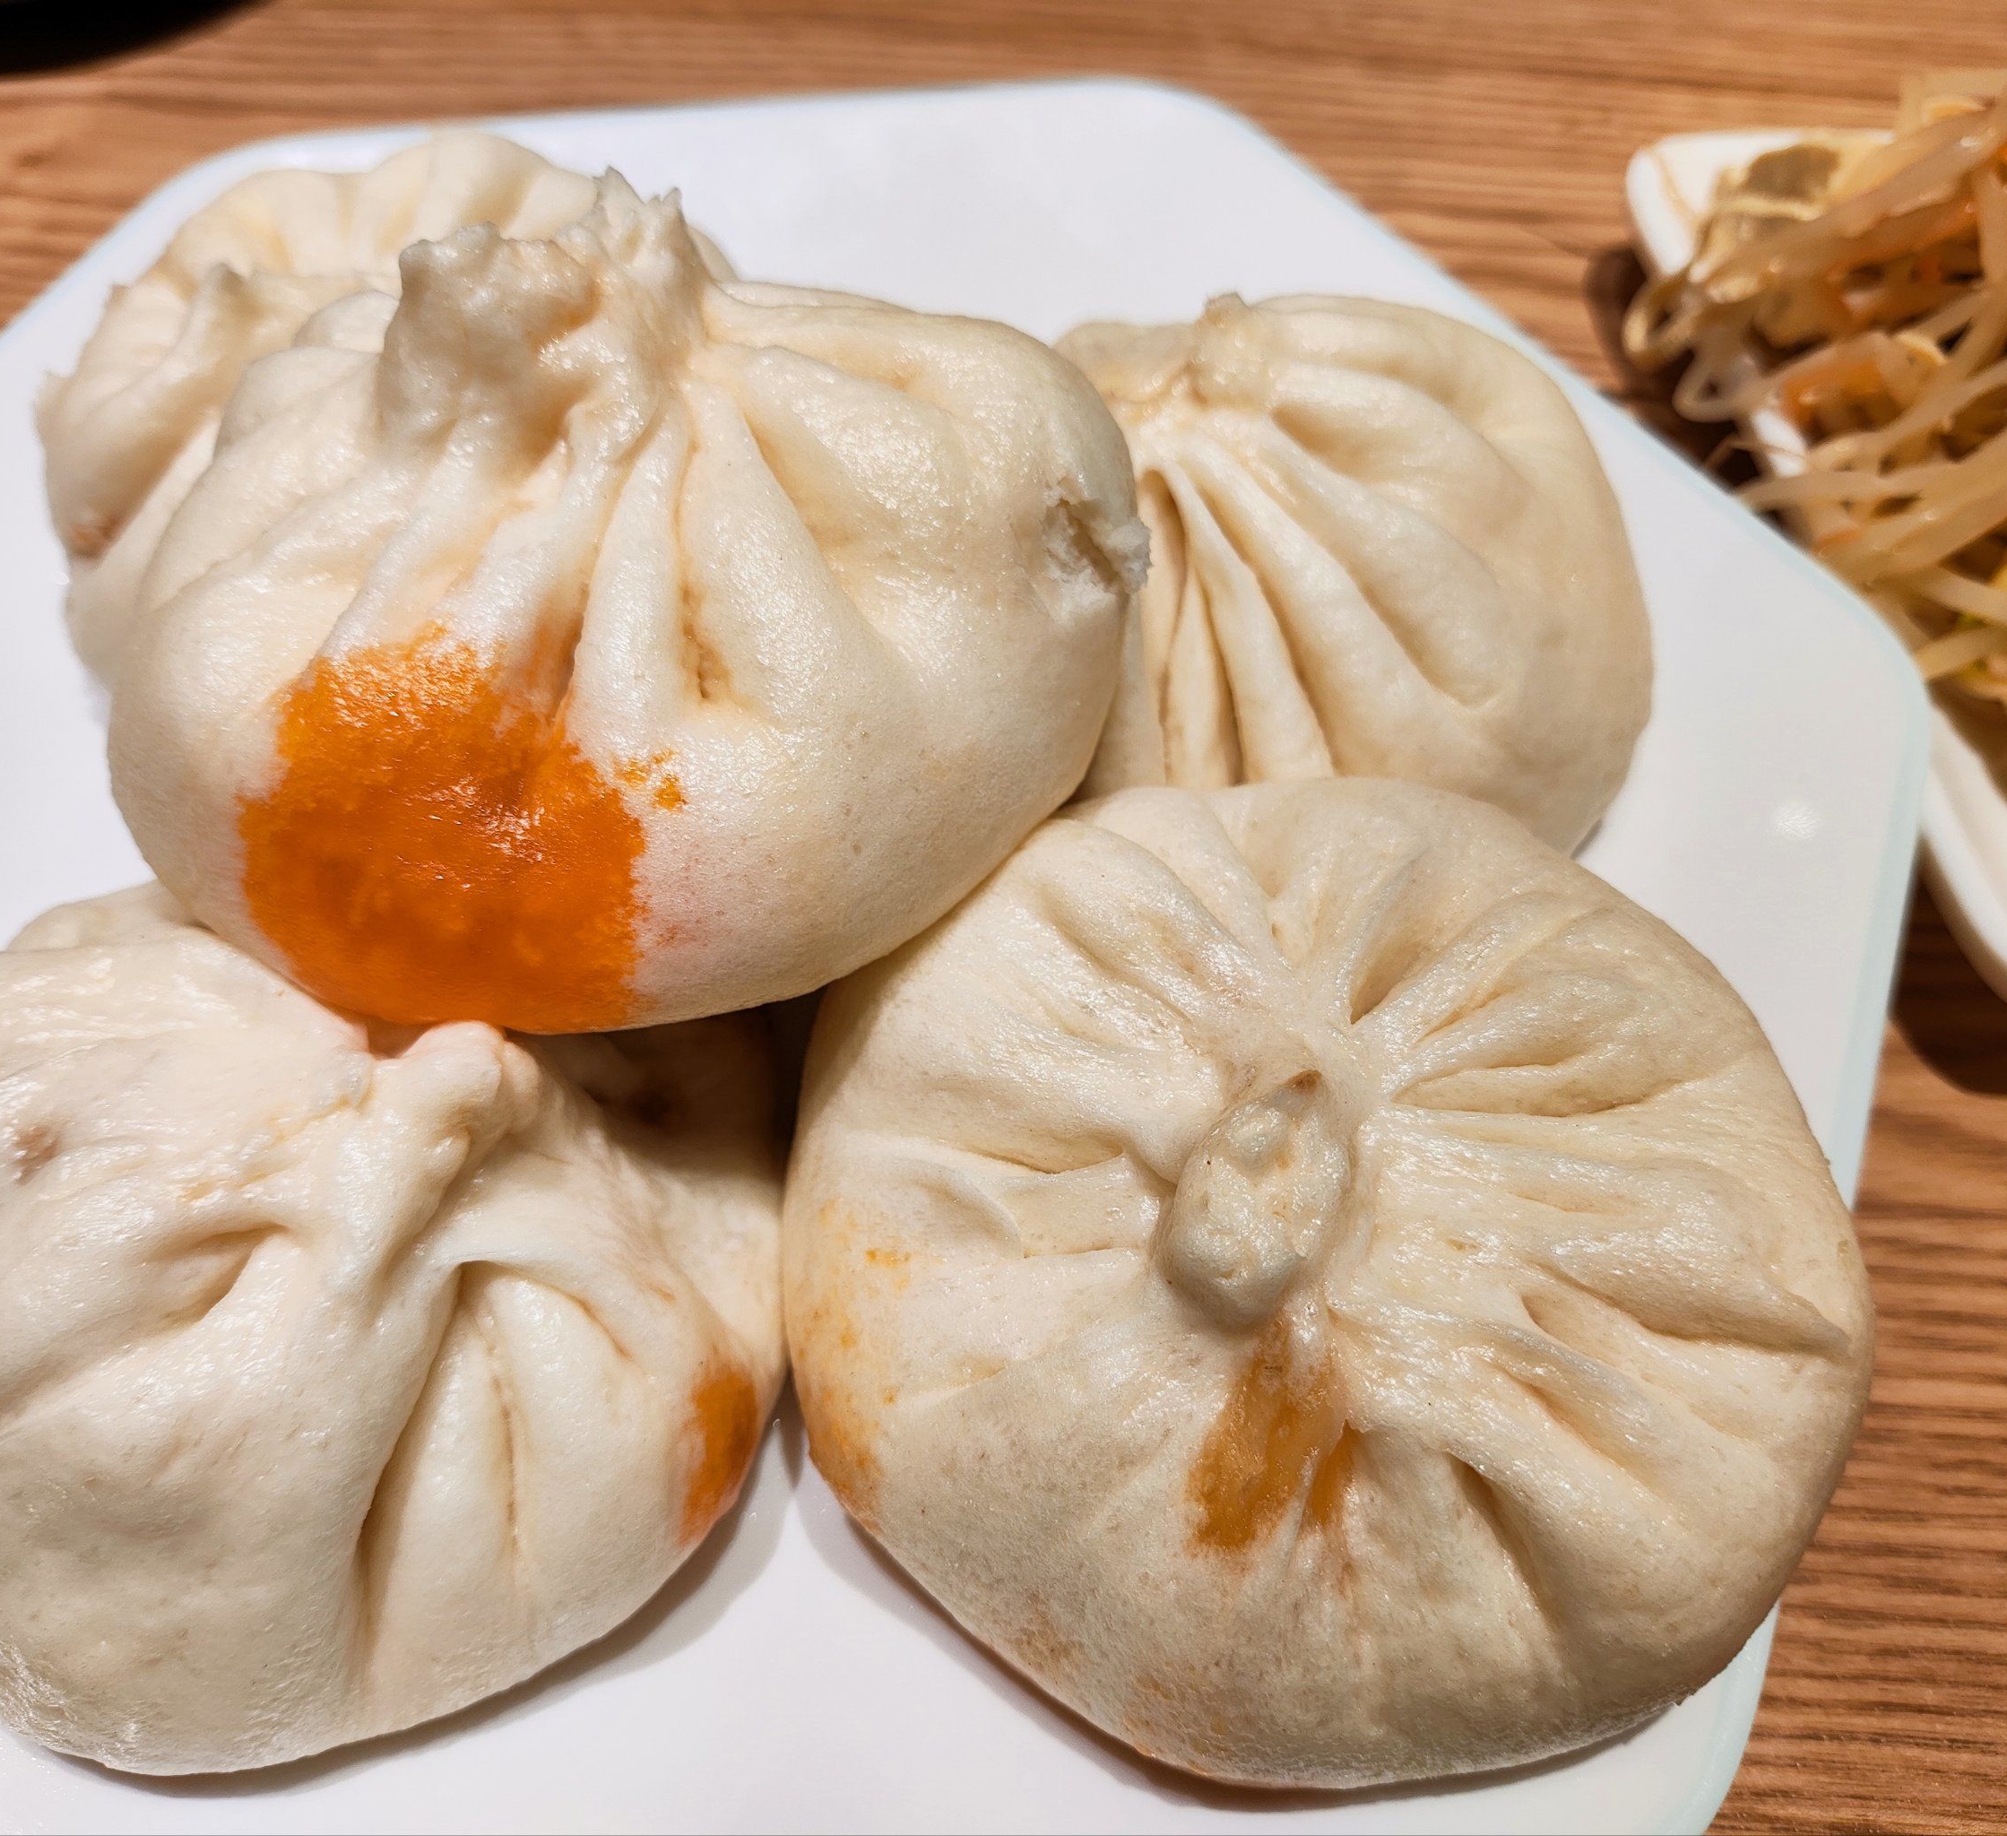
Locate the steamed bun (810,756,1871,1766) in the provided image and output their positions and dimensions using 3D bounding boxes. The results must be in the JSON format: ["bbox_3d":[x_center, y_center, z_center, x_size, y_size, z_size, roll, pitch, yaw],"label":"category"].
[{"bbox_3d":[0.027,0.027,0.147,0.092,0.053,0.086,-1,62,2],"label":"steamed bun"}]

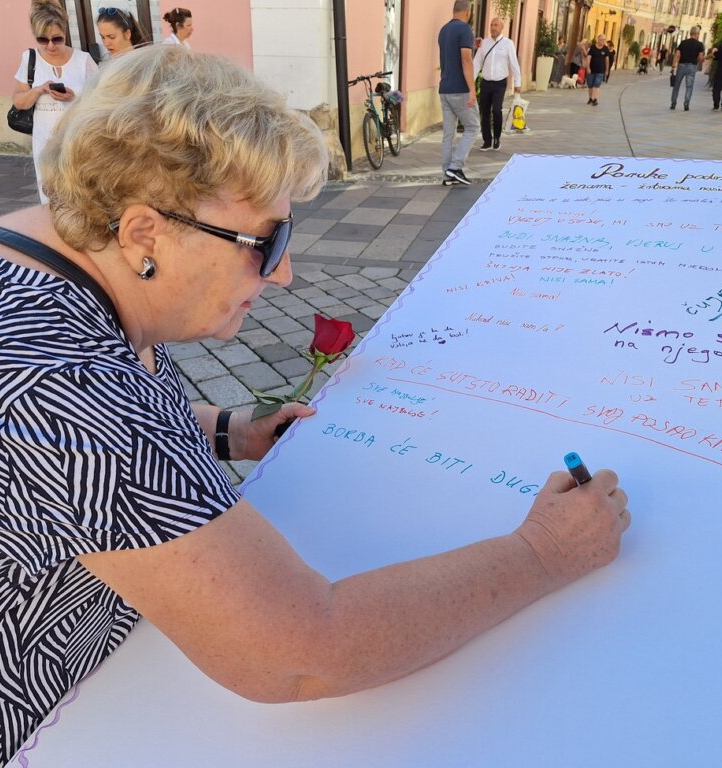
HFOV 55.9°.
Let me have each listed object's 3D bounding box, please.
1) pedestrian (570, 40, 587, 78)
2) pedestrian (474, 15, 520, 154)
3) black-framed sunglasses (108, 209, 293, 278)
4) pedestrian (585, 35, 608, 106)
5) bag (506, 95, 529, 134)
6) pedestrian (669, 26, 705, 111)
[{"bbox_3d":[8.472,-12.472,26.504,0.500,1.620,0.500,3,26,6],"label":"pedestrian"},{"bbox_3d":[1.996,-4.402,10.025,0.620,1.760,0.400,12,28,22],"label":"pedestrian"},{"bbox_3d":[-0.144,-0.155,0.648,0.155,0.058,0.145,17,21,-6],"label":"black-framed sunglasses"},{"bbox_3d":[6.441,-8.546,18.531,0.560,1.730,0.420,8,27,15],"label":"pedestrian"},{"bbox_3d":[2.333,-4.017,10.142,0.330,0.540,0.150,4,26,8],"label":"bag"},{"bbox_3d":[7.828,-7.549,16.313,0.600,1.800,0.420,9,27,17],"label":"pedestrian"}]

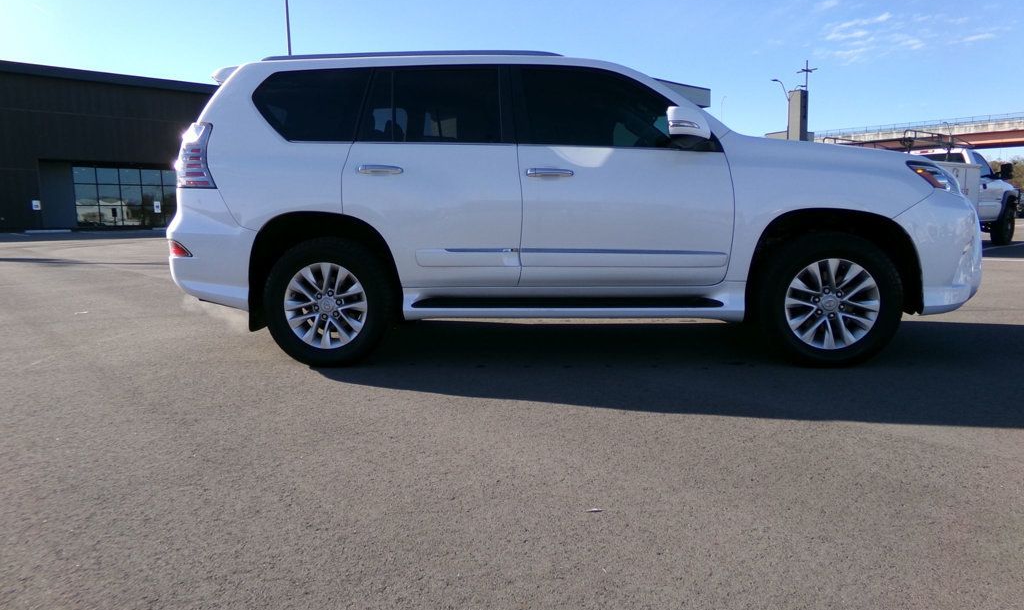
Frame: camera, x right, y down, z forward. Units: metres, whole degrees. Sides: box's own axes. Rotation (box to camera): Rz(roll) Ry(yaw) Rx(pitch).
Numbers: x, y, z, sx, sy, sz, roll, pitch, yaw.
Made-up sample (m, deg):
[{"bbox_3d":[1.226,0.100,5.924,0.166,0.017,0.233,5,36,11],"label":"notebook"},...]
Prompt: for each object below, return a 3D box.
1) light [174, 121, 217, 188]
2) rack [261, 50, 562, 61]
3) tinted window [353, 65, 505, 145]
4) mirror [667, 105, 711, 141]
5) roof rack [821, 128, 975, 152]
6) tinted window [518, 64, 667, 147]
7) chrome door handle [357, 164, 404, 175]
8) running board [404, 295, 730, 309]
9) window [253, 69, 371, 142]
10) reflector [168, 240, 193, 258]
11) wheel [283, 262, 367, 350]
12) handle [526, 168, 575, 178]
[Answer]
[{"bbox_3d":[-1.814,-0.868,4.155,0.280,0.358,0.230,0,8,5],"label":"light"},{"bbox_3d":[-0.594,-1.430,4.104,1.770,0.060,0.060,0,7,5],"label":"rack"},{"bbox_3d":[-0.458,-1.119,3.981,0.820,0.450,0.060,0,-11,5],"label":"tinted window"},{"bbox_3d":[0.904,-0.939,3.653,0.200,0.180,0.250,0,7,5],"label":"mirror"},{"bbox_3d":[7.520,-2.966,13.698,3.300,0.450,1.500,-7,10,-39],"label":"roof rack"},{"bbox_3d":[0.513,-1.082,3.881,0.979,0.486,0.070,0,-10,5],"label":"tinted window"},{"bbox_3d":[-0.714,-0.739,3.887,0.251,0.054,0.055,0,8,5],"label":"chrome door handle"},{"bbox_3d":[0.296,-0.012,3.960,1.720,0.070,0.160,0,7,5],"label":"running board"},{"bbox_3d":[-1.131,-1.126,4.015,0.683,0.435,0.060,0,-10,5],"label":"window"},{"bbox_3d":[-1.955,-0.338,4.221,0.140,0.100,0.150,-2,8,-9],"label":"reflector"},{"bbox_3d":[-1.052,-0.007,4.148,0.490,0.490,0.200,0,7,5],"label":"wheel"},{"bbox_3d":[0.208,-0.715,3.840,0.260,0.050,0.050,0,7,5],"label":"handle"}]

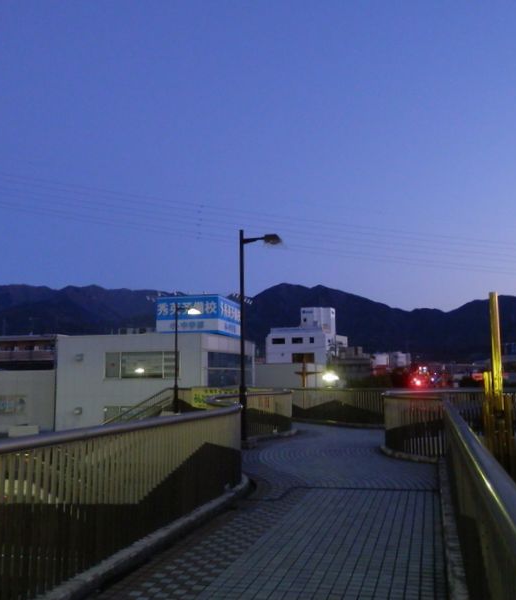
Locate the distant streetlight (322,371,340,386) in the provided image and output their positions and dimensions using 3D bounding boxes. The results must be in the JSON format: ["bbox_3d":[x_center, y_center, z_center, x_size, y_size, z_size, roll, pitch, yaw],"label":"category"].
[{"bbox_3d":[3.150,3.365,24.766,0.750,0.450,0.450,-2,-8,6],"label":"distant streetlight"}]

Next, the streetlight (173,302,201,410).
[{"bbox_3d":[-3.168,2.492,25.300,0.950,4.770,0.280,-2,-8,8],"label":"streetlight"}]

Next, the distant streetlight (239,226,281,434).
[{"bbox_3d":[0.056,0.766,13.739,0.950,5.030,0.260,-2,-8,8],"label":"distant streetlight"}]

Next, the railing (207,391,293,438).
[{"bbox_3d":[0.124,2.774,13.551,0.600,1.180,4.400,-4,-8,21],"label":"railing"}]

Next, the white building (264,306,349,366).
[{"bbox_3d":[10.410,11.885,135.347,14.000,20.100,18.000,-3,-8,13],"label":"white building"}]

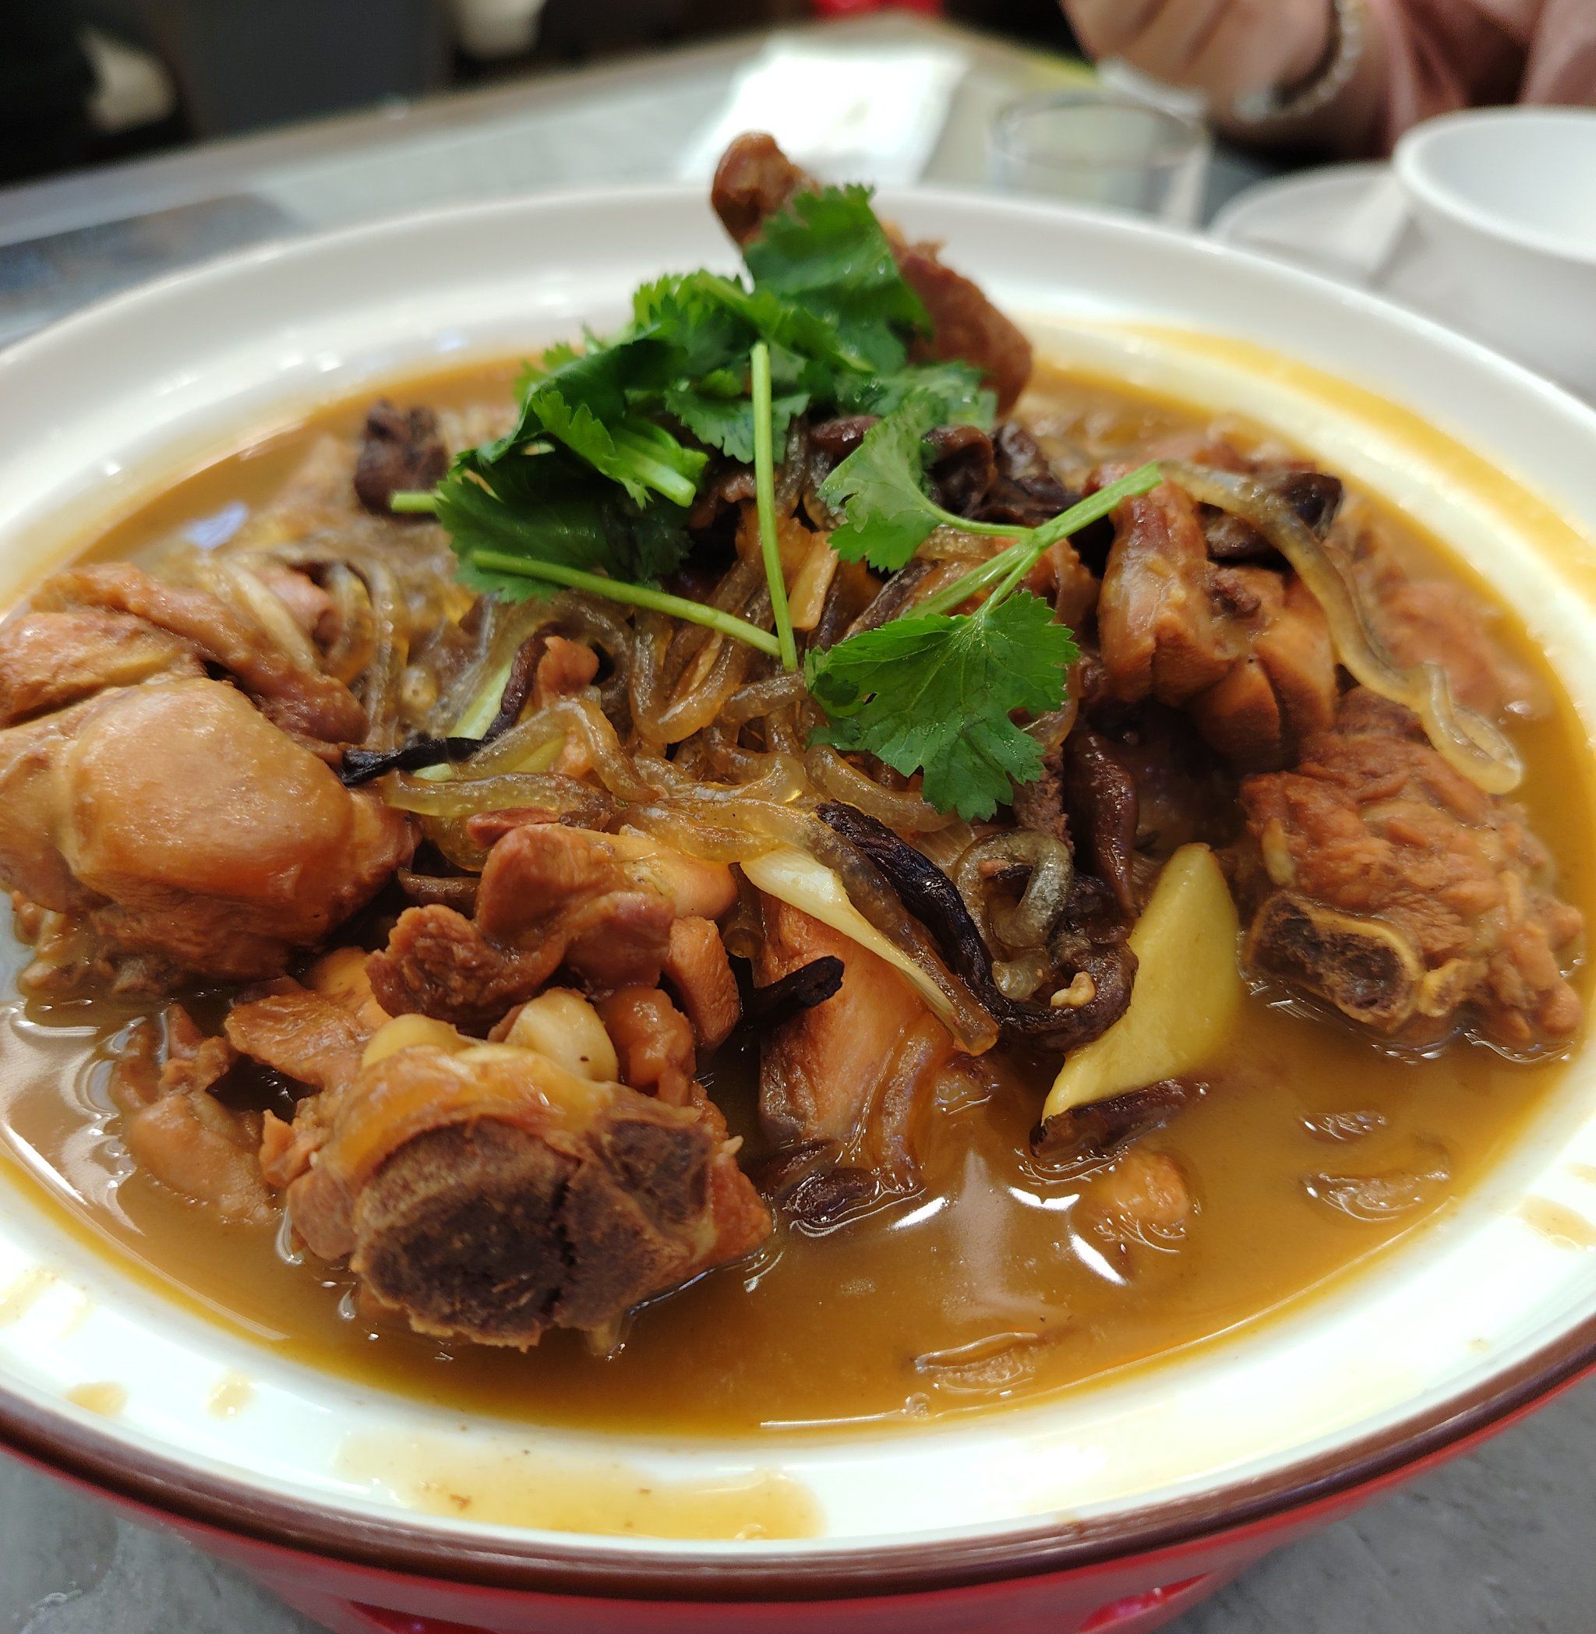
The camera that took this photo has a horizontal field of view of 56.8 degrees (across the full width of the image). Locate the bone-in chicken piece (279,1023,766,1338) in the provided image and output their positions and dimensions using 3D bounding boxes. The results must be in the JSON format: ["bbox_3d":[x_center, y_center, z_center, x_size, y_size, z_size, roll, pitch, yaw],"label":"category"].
[{"bbox_3d":[-0.029,0.038,0.159,0.047,0.030,0.030,-7,44,-9],"label":"bone-in chicken piece"}]

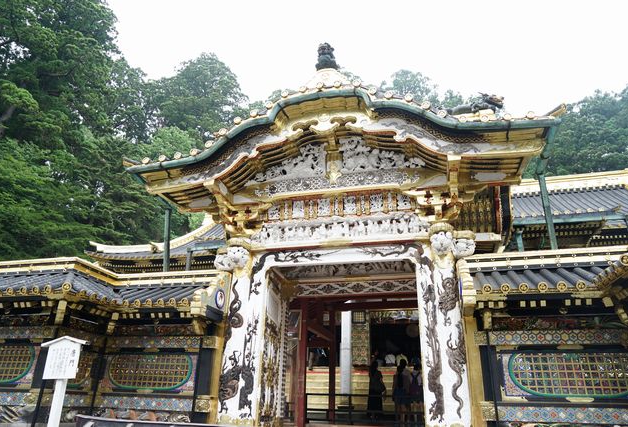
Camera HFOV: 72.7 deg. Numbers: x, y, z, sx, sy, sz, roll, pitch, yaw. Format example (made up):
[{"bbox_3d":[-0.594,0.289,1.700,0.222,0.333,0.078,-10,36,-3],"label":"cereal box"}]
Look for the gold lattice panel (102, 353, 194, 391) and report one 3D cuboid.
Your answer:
[{"bbox_3d":[-2.610,2.484,6.706,1.650,0.560,0.100,-5,-22,16],"label":"gold lattice panel"}]

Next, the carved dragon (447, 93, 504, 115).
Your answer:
[{"bbox_3d":[2.968,-2.017,7.888,1.000,0.400,0.320,-5,-22,16],"label":"carved dragon"}]

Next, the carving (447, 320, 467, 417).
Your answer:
[{"bbox_3d":[1.820,1.977,5.467,0.230,1.150,0.110,-5,-22,16],"label":"carving"}]

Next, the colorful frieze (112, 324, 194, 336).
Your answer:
[{"bbox_3d":[-2.628,1.911,6.957,1.480,0.170,0.120,-5,-22,16],"label":"colorful frieze"}]

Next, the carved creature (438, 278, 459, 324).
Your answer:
[{"bbox_3d":[1.829,1.188,5.771,0.250,0.650,0.110,-5,-22,16],"label":"carved creature"}]

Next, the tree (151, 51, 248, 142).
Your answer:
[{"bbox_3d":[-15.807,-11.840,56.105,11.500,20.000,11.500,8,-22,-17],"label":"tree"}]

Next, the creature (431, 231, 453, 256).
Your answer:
[{"bbox_3d":[1.758,0.417,5.880,0.280,0.310,0.320,-5,-22,16],"label":"creature"}]

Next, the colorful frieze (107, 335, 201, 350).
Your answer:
[{"bbox_3d":[-2.596,2.076,6.860,1.680,0.210,0.100,-5,-22,16],"label":"colorful frieze"}]

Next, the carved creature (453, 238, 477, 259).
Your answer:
[{"bbox_3d":[2.093,0.480,5.870,0.320,0.310,0.280,-5,-22,16],"label":"carved creature"}]

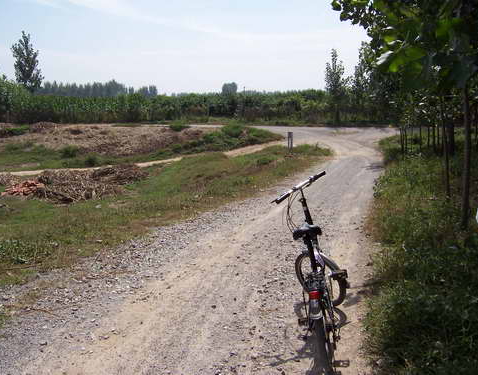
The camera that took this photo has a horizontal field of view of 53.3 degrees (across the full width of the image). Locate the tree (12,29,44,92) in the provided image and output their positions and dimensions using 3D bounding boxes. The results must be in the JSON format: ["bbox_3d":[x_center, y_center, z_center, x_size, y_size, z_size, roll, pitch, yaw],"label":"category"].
[{"bbox_3d":[-20.411,-10.986,46.801,3.191,8.498,3.191,0,10,0],"label":"tree"}]

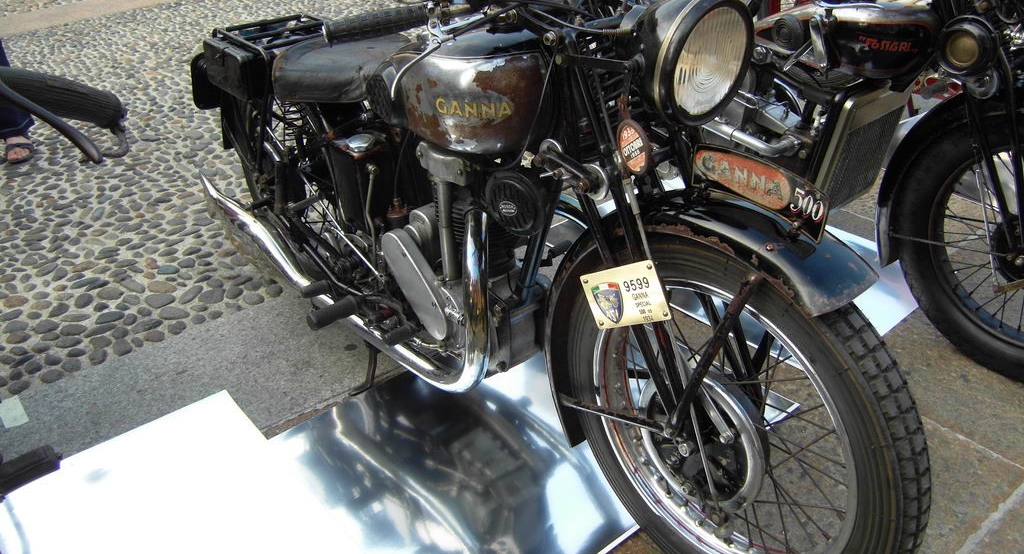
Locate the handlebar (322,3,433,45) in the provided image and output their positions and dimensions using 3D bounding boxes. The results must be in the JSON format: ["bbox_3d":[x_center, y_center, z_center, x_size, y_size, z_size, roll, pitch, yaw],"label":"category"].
[{"bbox_3d":[-0.192,-0.364,1.185,0.150,0.037,0.037,-14,32,-10],"label":"handlebar"}]

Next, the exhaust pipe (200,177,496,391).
[{"bbox_3d":[-0.452,-0.135,1.839,0.165,0.440,1.225,-22,37,-33],"label":"exhaust pipe"}]

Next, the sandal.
[{"bbox_3d":[-1.931,-0.529,3.229,0.100,0.085,0.265,-12,32,-19],"label":"sandal"}]

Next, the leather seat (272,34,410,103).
[{"bbox_3d":[-0.346,-0.455,1.870,0.320,0.130,0.400,-22,37,-33],"label":"leather seat"}]

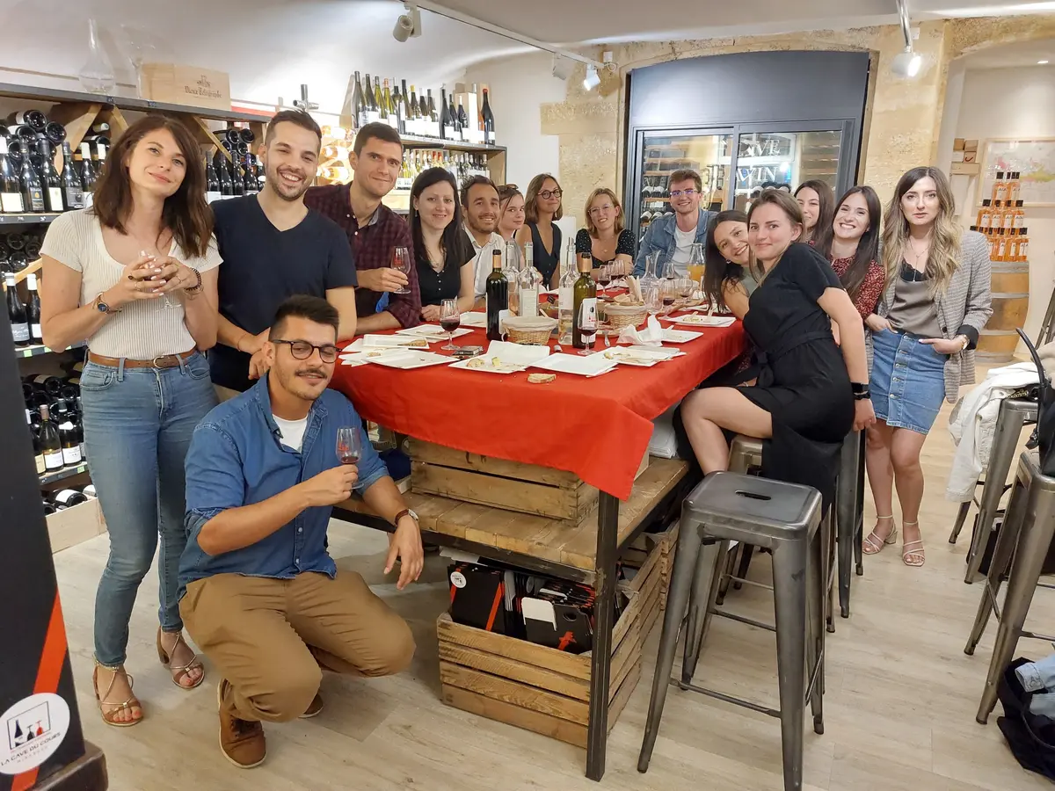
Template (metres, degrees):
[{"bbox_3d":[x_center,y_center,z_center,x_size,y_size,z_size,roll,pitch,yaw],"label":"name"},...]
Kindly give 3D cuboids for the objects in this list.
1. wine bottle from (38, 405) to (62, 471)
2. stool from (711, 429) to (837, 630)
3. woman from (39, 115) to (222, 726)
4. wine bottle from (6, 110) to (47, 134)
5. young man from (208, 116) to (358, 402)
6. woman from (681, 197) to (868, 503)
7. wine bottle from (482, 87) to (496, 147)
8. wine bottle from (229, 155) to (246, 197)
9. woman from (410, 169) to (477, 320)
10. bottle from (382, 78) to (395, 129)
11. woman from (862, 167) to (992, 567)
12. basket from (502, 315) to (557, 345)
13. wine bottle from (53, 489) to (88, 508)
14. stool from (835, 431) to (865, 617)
[{"bbox_3d":[-2.109,0.184,3.360,0.080,0.296,0.080,8,16,27],"label":"wine bottle"},{"bbox_3d":[0.822,0.493,2.526,0.420,0.755,0.420,7,16,26],"label":"stool"},{"bbox_3d":[-1.070,0.113,2.127,0.500,1.690,0.400,-10,18,-34],"label":"woman"},{"bbox_3d":[-2.216,-1.191,3.309,0.298,0.080,0.080,8,16,26],"label":"wine bottle"},{"bbox_3d":[-0.740,0.002,2.460,0.490,1.735,0.380,-6,16,-22],"label":"young man"},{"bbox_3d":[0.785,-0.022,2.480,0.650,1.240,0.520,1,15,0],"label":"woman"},{"bbox_3d":[-0.286,-2.148,5.874,0.100,0.399,0.100,8,16,27],"label":"wine bottle"},{"bbox_3d":[-1.538,-1.147,4.076,0.078,0.297,0.078,7,16,24],"label":"wine bottle"},{"bbox_3d":[-0.308,-0.119,2.860,0.480,1.400,0.480,-3,15,-13],"label":"woman"},{"bbox_3d":[-0.878,-1.867,4.922,0.076,0.336,0.076,8,16,27],"label":"bottle"},{"bbox_3d":[1.692,-0.091,3.255,0.510,1.670,0.340,12,18,38],"label":"woman"},{"bbox_3d":[0.005,-0.224,2.587,0.190,0.080,0.185,0,15,0],"label":"basket"},{"bbox_3d":[-2.190,0.472,3.562,0.300,0.082,0.082,8,16,27],"label":"wine bottle"},{"bbox_3d":[1.090,0.381,2.957,0.420,0.755,0.420,9,17,30],"label":"stool"}]

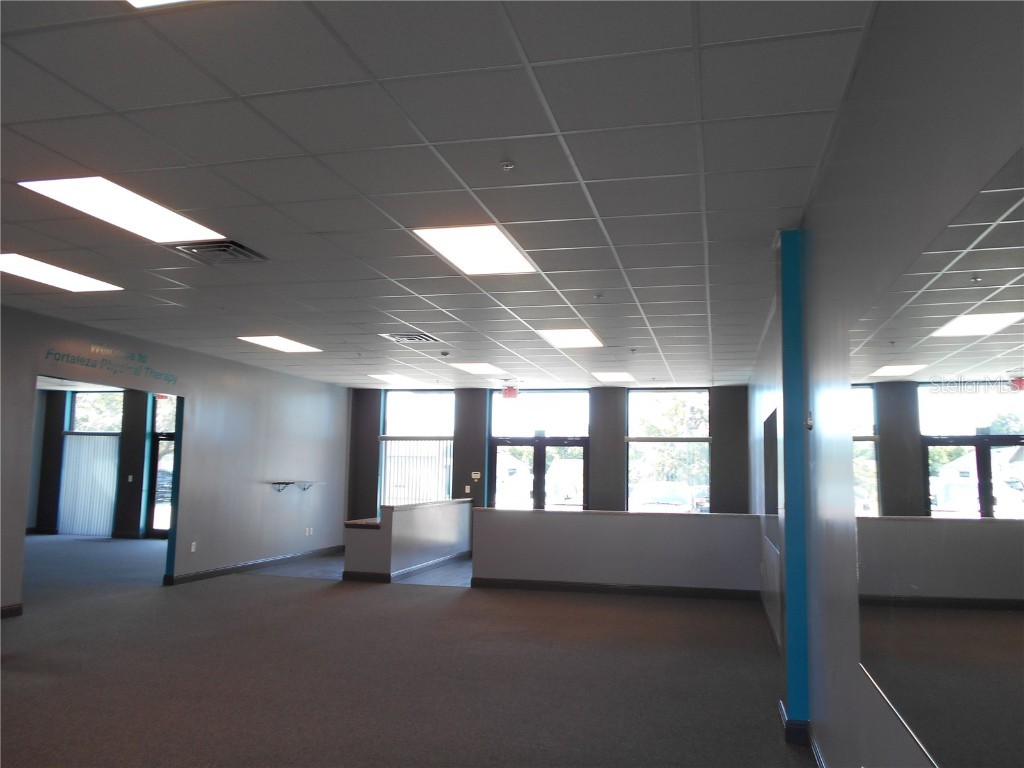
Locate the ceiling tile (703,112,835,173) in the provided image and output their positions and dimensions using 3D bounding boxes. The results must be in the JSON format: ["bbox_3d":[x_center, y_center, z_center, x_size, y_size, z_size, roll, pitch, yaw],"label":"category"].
[{"bbox_3d":[1.150,-1.106,3.522,0.521,0.020,0.584,0,-6,15],"label":"ceiling tile"}]

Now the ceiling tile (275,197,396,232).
[{"bbox_3d":[-1.044,-1.025,4.688,0.600,0.020,0.595,0,-6,15],"label":"ceiling tile"}]

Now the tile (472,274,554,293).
[{"bbox_3d":[0.005,-0.829,6.301,0.595,0.020,0.584,0,-6,15],"label":"tile"}]

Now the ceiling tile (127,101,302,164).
[{"bbox_3d":[-1.350,-1.158,3.538,0.600,0.020,0.595,0,-6,15],"label":"ceiling tile"}]

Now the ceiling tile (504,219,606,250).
[{"bbox_3d":[0.297,-0.961,4.947,0.600,0.020,0.595,0,-6,15],"label":"ceiling tile"}]

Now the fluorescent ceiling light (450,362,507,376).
[{"bbox_3d":[-0.450,-0.275,11.640,0.600,0.080,1.200,0,-6,15],"label":"fluorescent ceiling light"}]

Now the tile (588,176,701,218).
[{"bbox_3d":[0.736,-1.027,4.214,0.605,0.020,0.605,0,-6,15],"label":"tile"}]

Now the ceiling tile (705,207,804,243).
[{"bbox_3d":[1.450,-0.966,4.670,0.536,0.020,0.610,0,-6,15],"label":"ceiling tile"}]

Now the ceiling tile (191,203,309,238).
[{"bbox_3d":[-1.638,-1.024,4.846,0.600,0.020,0.595,0,-6,15],"label":"ceiling tile"}]

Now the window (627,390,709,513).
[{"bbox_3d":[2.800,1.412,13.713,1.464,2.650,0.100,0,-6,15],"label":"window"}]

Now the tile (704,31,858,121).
[{"bbox_3d":[0.982,-1.162,2.913,0.536,0.020,0.610,0,-6,15],"label":"tile"}]

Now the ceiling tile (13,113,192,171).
[{"bbox_3d":[-1.929,-1.151,3.684,0.605,0.020,0.605,0,-6,15],"label":"ceiling tile"}]

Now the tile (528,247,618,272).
[{"bbox_3d":[0.449,-0.899,5.565,0.595,0.020,0.584,0,-6,15],"label":"tile"}]

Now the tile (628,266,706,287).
[{"bbox_3d":[1.208,-0.832,5.988,0.610,0.020,0.610,0,-6,15],"label":"tile"}]

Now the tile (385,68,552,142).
[{"bbox_3d":[-0.161,-1.158,3.217,0.610,0.020,0.610,0,-6,15],"label":"tile"}]

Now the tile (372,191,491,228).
[{"bbox_3d":[-0.449,-1.029,4.557,0.595,0.020,0.584,0,-6,15],"label":"tile"}]

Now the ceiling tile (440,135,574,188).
[{"bbox_3d":[-0.005,-1.099,3.822,0.595,0.020,0.584,0,-6,15],"label":"ceiling tile"}]

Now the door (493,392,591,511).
[{"bbox_3d":[0.483,1.609,14.160,1.880,3.040,0.120,0,-6,15],"label":"door"}]

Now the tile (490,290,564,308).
[{"bbox_3d":[0.170,-0.756,6.837,0.605,0.020,0.605,0,-6,15],"label":"tile"}]

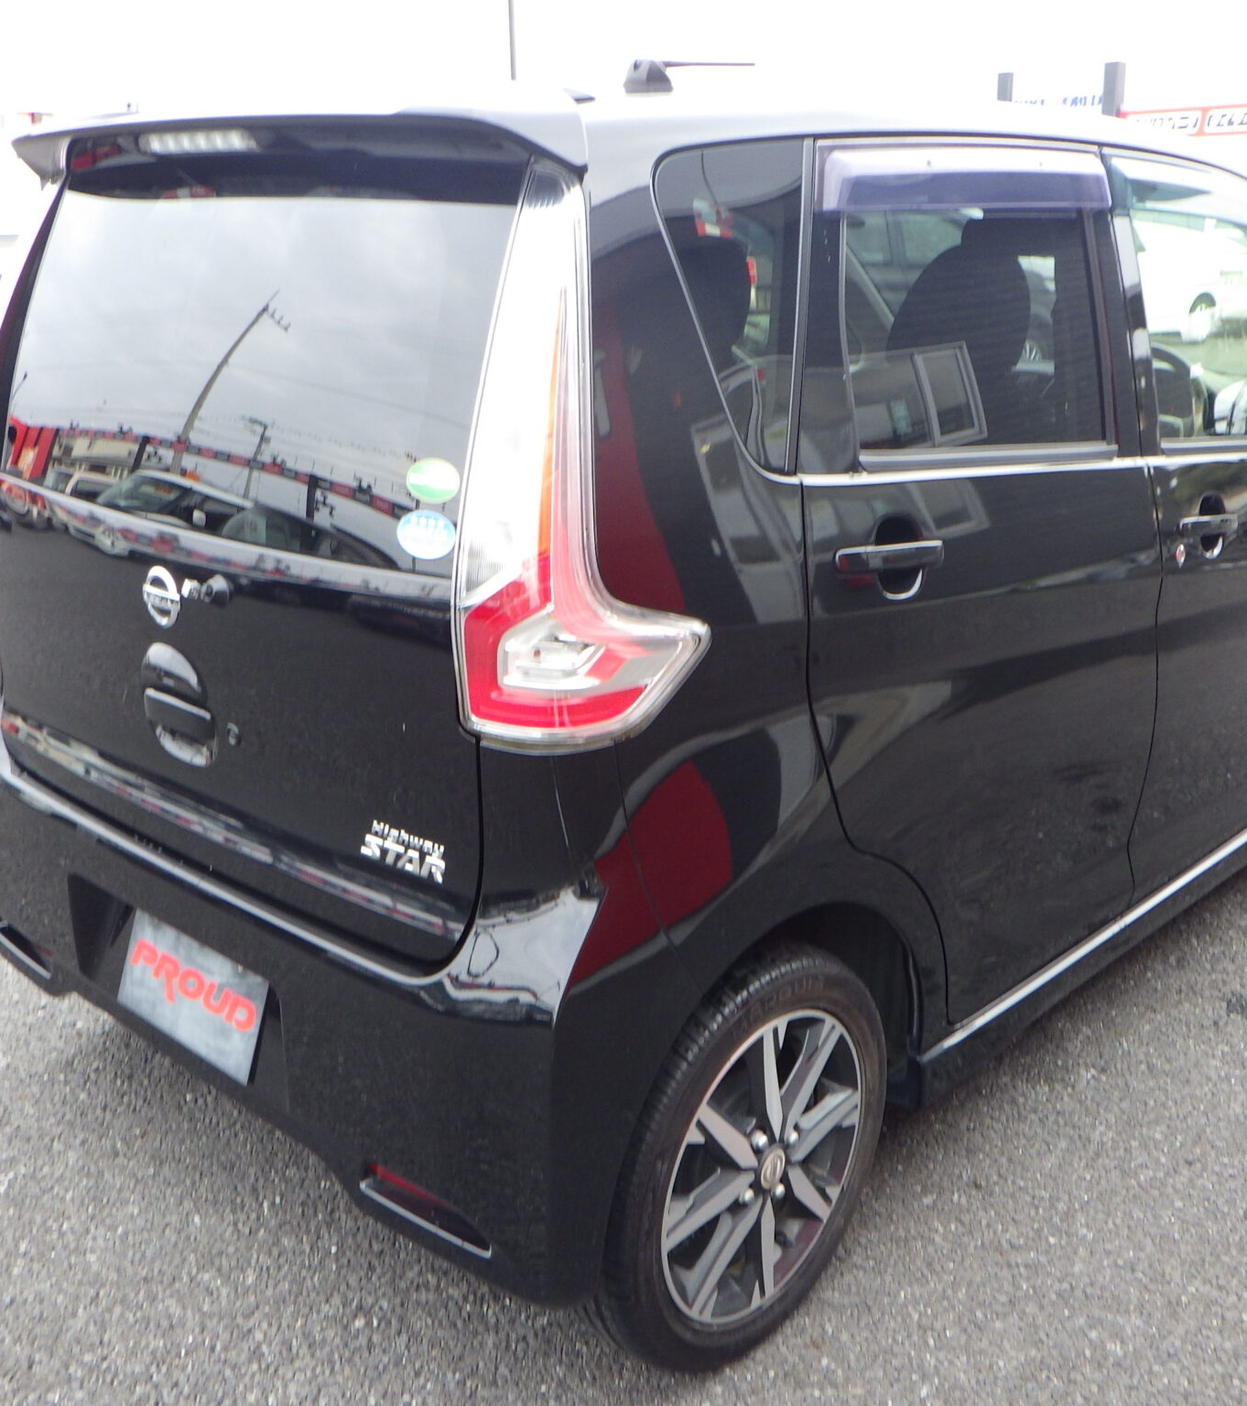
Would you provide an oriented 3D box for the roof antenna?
[{"bbox_3d":[0.117,-1.007,2.462,0.045,0.065,0.300,15,23,41],"label":"roof antenna"}]

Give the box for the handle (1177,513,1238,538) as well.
[{"bbox_3d":[0.964,-0.292,2.501,0.047,0.036,0.220,16,18,41],"label":"handle"}]

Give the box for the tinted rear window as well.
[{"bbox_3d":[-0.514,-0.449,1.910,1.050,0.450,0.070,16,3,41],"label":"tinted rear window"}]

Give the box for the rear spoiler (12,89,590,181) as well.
[{"bbox_3d":[-0.474,-0.702,1.899,1.200,0.110,0.210,15,23,41],"label":"rear spoiler"}]

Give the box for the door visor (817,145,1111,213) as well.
[{"bbox_3d":[0.460,-0.677,1.960,0.055,0.085,0.720,15,23,41],"label":"door visor"}]

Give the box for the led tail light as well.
[{"bbox_3d":[-0.053,-0.249,1.565,0.205,0.590,0.235,16,23,41],"label":"led tail light"}]

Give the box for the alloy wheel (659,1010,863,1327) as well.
[{"bbox_3d":[0.137,0.572,1.958,0.140,0.415,0.415,16,23,41],"label":"alloy wheel"}]

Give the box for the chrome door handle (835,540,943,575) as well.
[{"bbox_3d":[0.319,-0.175,1.822,0.047,0.036,0.220,16,18,41],"label":"chrome door handle"}]

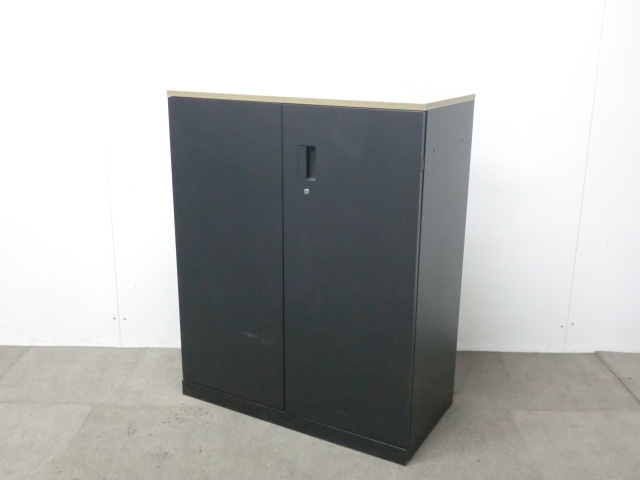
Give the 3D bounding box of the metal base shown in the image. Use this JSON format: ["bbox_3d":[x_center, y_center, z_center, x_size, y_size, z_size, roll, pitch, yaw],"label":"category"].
[{"bbox_3d":[-0.011,0.566,2.599,0.900,0.053,0.445,9,18,28],"label":"metal base"}]

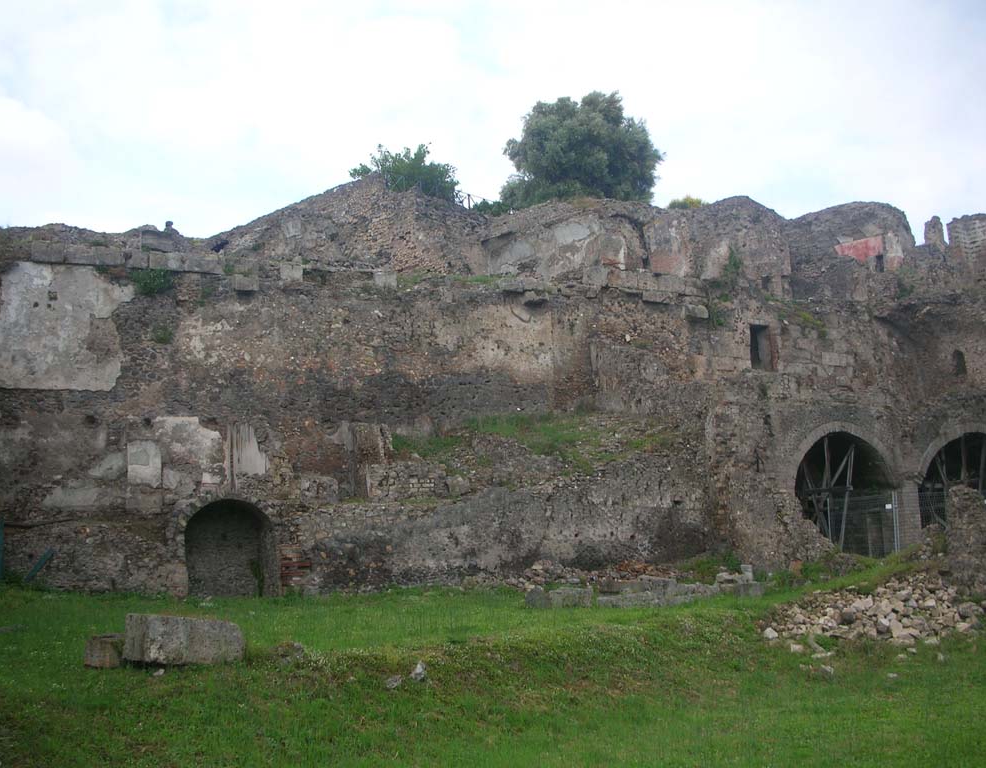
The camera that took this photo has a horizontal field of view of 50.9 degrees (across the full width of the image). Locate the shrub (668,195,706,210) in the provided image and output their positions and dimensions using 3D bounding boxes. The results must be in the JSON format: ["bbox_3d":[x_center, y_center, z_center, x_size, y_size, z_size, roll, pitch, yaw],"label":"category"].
[{"bbox_3d":[7.656,-7.181,40.964,1.500,0.750,1.200,2,-9,-17],"label":"shrub"}]

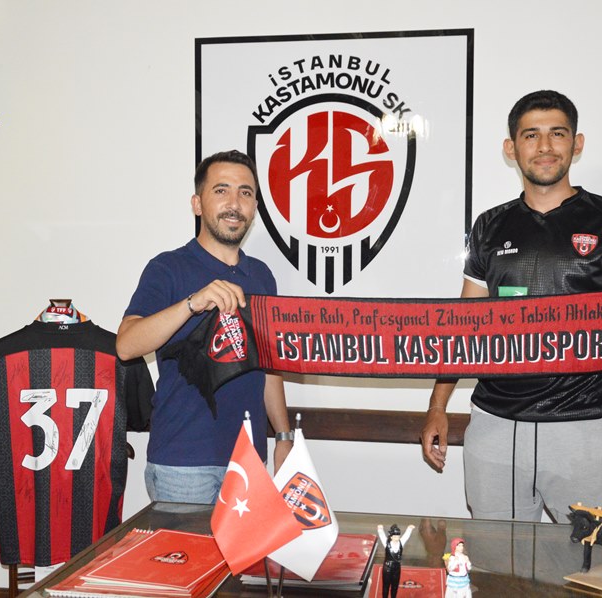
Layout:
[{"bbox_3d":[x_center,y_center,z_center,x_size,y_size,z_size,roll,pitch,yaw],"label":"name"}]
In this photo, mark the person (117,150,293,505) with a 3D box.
[{"bbox_3d":[-0.255,0.455,2.540,0.490,1.680,0.390,-1,4,-22],"label":"person"}]

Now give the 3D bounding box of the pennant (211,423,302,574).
[{"bbox_3d":[-0.076,0.342,1.660,0.155,0.258,0.080,0,4,3],"label":"pennant"}]

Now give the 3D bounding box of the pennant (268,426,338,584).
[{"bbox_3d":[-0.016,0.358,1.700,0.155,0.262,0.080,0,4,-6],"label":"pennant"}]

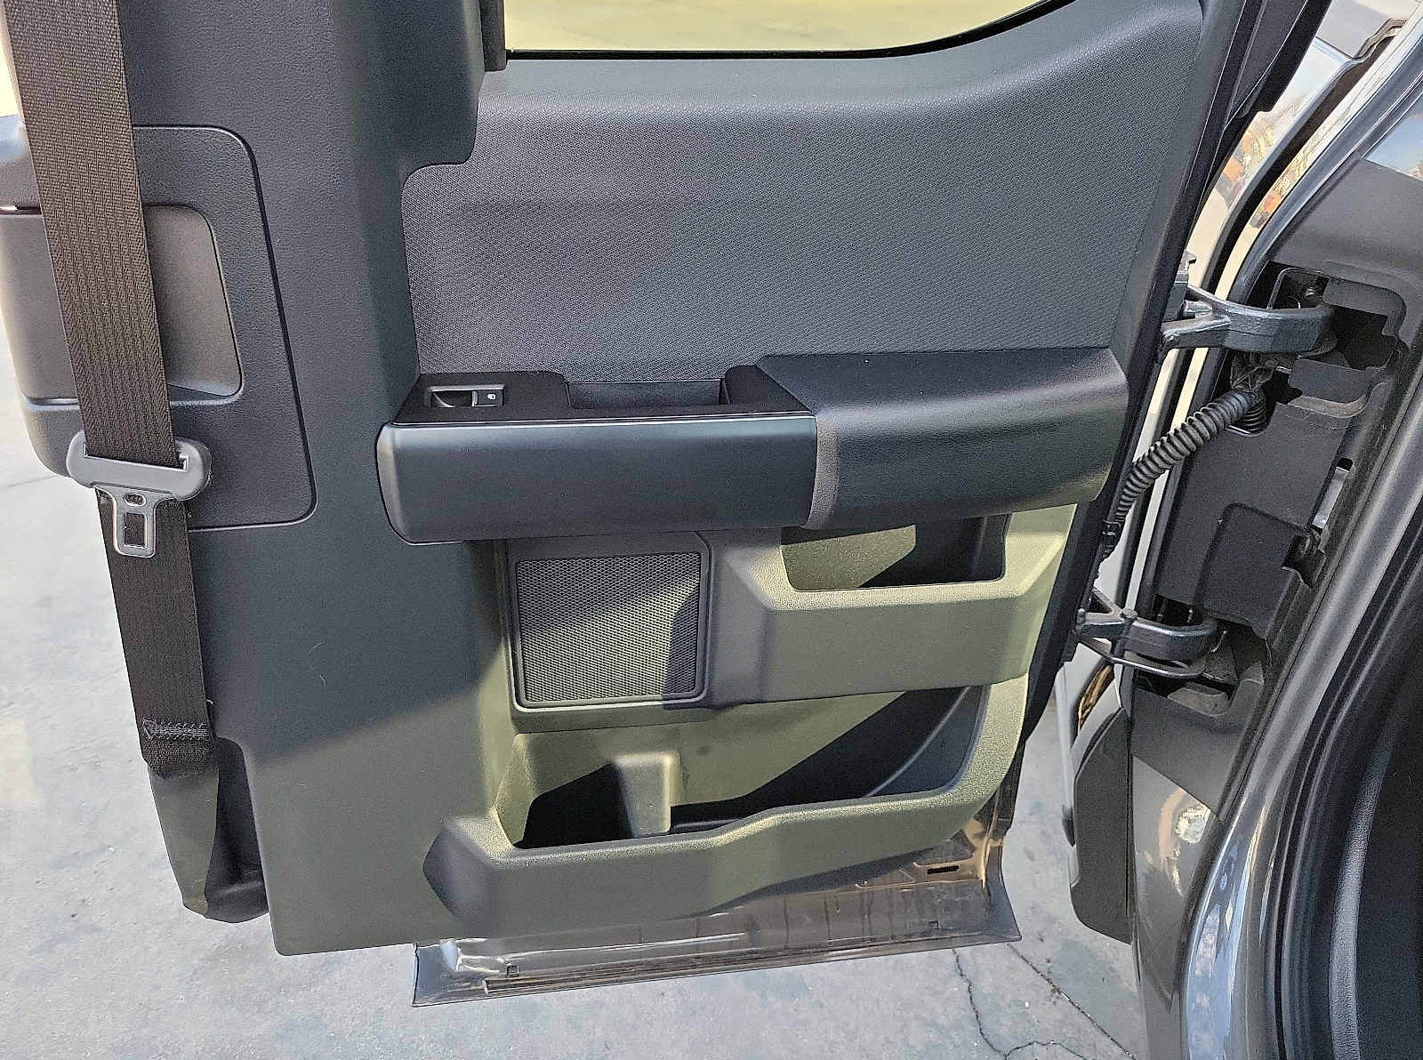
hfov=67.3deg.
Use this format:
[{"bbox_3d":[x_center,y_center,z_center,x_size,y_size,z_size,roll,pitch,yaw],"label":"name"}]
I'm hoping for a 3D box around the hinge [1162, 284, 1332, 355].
[{"bbox_3d":[0.384,-0.153,0.771,0.100,0.042,0.062,-3,22,-8],"label":"hinge"}]

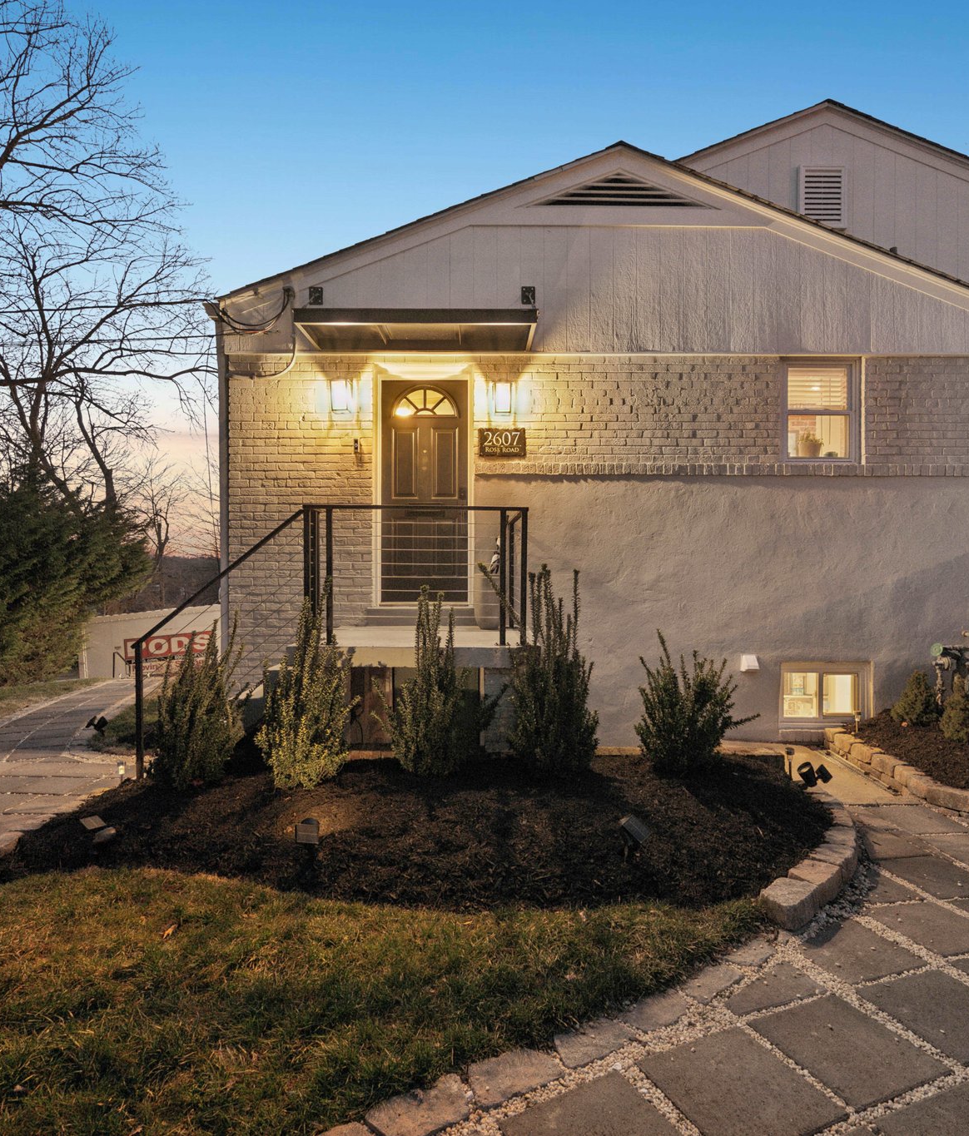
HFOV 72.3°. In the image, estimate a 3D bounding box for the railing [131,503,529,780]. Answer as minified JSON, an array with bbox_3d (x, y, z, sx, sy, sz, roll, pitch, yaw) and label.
[{"bbox_3d":[-1.040,0.500,5.150,2.680,1.860,1.400,0,0,0],"label":"railing"}]

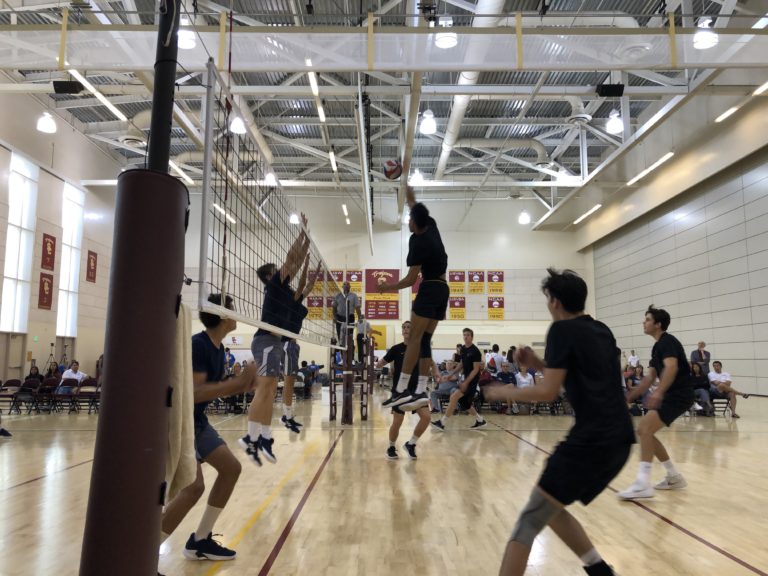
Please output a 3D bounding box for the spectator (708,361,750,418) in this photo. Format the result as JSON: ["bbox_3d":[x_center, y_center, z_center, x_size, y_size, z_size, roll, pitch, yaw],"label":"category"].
[{"bbox_3d":[8.143,2.380,14.744,0.620,1.270,0.880,0,-7,0],"label":"spectator"}]

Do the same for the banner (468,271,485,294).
[{"bbox_3d":[6.157,-0.374,41.245,1.065,1.600,0.030,0,-7,0],"label":"banner"}]

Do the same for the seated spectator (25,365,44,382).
[{"bbox_3d":[-8.935,2.551,15.887,0.520,1.120,0.820,0,-7,0],"label":"seated spectator"}]

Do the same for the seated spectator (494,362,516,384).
[{"bbox_3d":[3.015,2.435,15.179,0.520,1.235,0.820,0,-7,0],"label":"seated spectator"}]

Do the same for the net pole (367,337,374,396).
[{"bbox_3d":[-0.467,2.913,23.217,0.200,2.157,0.200,0,-7,0],"label":"net pole"}]

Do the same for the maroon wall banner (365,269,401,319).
[{"bbox_3d":[-0.101,0.405,40.430,2.180,3.292,0.050,0,-7,0],"label":"maroon wall banner"}]

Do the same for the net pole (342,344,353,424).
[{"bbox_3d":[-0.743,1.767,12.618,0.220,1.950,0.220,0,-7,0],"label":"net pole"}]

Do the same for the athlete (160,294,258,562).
[{"bbox_3d":[-1.168,0.875,3.880,0.700,1.674,0.620,2,-7,-12],"label":"athlete"}]

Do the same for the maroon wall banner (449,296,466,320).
[{"bbox_3d":[4.786,1.329,40.338,1.039,1.524,0.050,0,-7,0],"label":"maroon wall banner"}]

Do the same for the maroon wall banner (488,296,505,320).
[{"bbox_3d":[7.287,1.330,40.346,1.040,1.524,0.050,0,-7,0],"label":"maroon wall banner"}]

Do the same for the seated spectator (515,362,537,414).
[{"bbox_3d":[3.492,2.463,15.326,0.520,1.220,0.820,0,-7,0],"label":"seated spectator"}]

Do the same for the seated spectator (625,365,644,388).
[{"bbox_3d":[6.260,2.490,15.330,0.520,1.180,0.820,0,-7,0],"label":"seated spectator"}]

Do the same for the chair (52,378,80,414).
[{"bbox_3d":[-7.644,2.591,14.874,0.460,0.820,0.500,0,-7,0],"label":"chair"}]

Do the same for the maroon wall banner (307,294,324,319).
[{"bbox_3d":[-4.487,1.319,41.017,1.065,1.600,0.030,0,-7,0],"label":"maroon wall banner"}]

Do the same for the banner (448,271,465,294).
[{"bbox_3d":[4.881,-0.374,41.241,1.065,1.600,0.030,0,-7,0],"label":"banner"}]

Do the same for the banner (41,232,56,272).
[{"bbox_3d":[-14.864,-1.561,27.569,0.030,1.540,1.030,0,-7,0],"label":"banner"}]

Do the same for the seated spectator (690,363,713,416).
[{"bbox_3d":[7.529,2.406,14.825,0.500,1.223,0.800,0,-7,0],"label":"seated spectator"}]

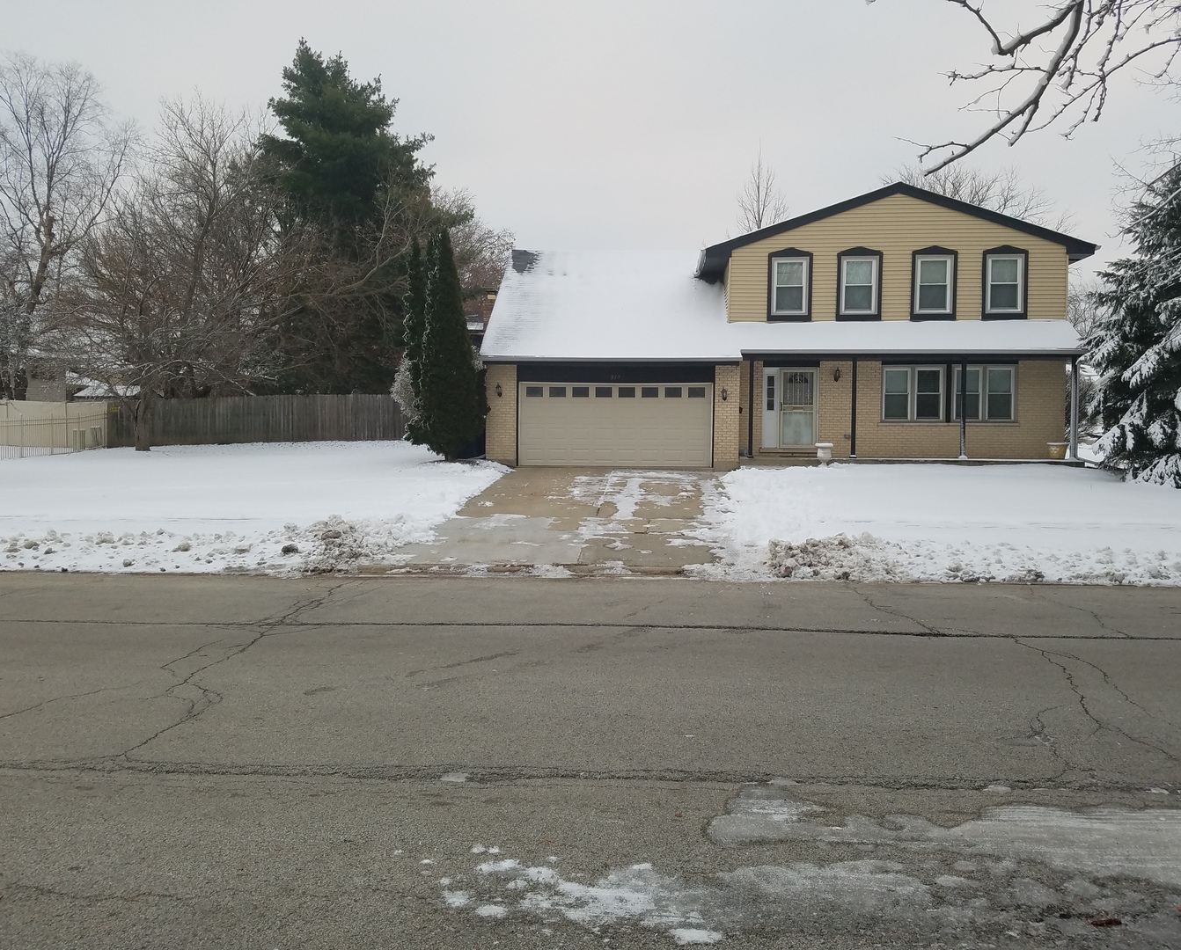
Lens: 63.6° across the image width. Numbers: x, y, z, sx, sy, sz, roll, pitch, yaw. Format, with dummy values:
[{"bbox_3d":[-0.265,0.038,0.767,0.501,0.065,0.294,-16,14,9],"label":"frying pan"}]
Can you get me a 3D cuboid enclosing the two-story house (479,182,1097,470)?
[{"bbox_3d":[5.277,-3.929,27.747,15.200,7.200,9.500,1,2,5],"label":"two-story house"}]

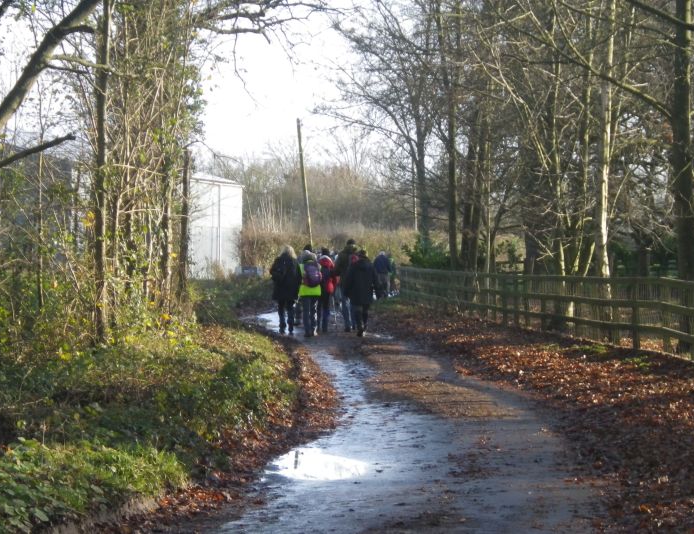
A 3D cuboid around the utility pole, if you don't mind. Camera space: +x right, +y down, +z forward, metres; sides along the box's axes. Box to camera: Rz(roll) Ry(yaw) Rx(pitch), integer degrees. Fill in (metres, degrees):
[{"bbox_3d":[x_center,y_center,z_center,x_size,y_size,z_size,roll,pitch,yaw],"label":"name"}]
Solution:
[{"bbox_3d":[-1.821,-2.802,107.000,0.220,7.800,0.220,-6,0,0],"label":"utility pole"}]

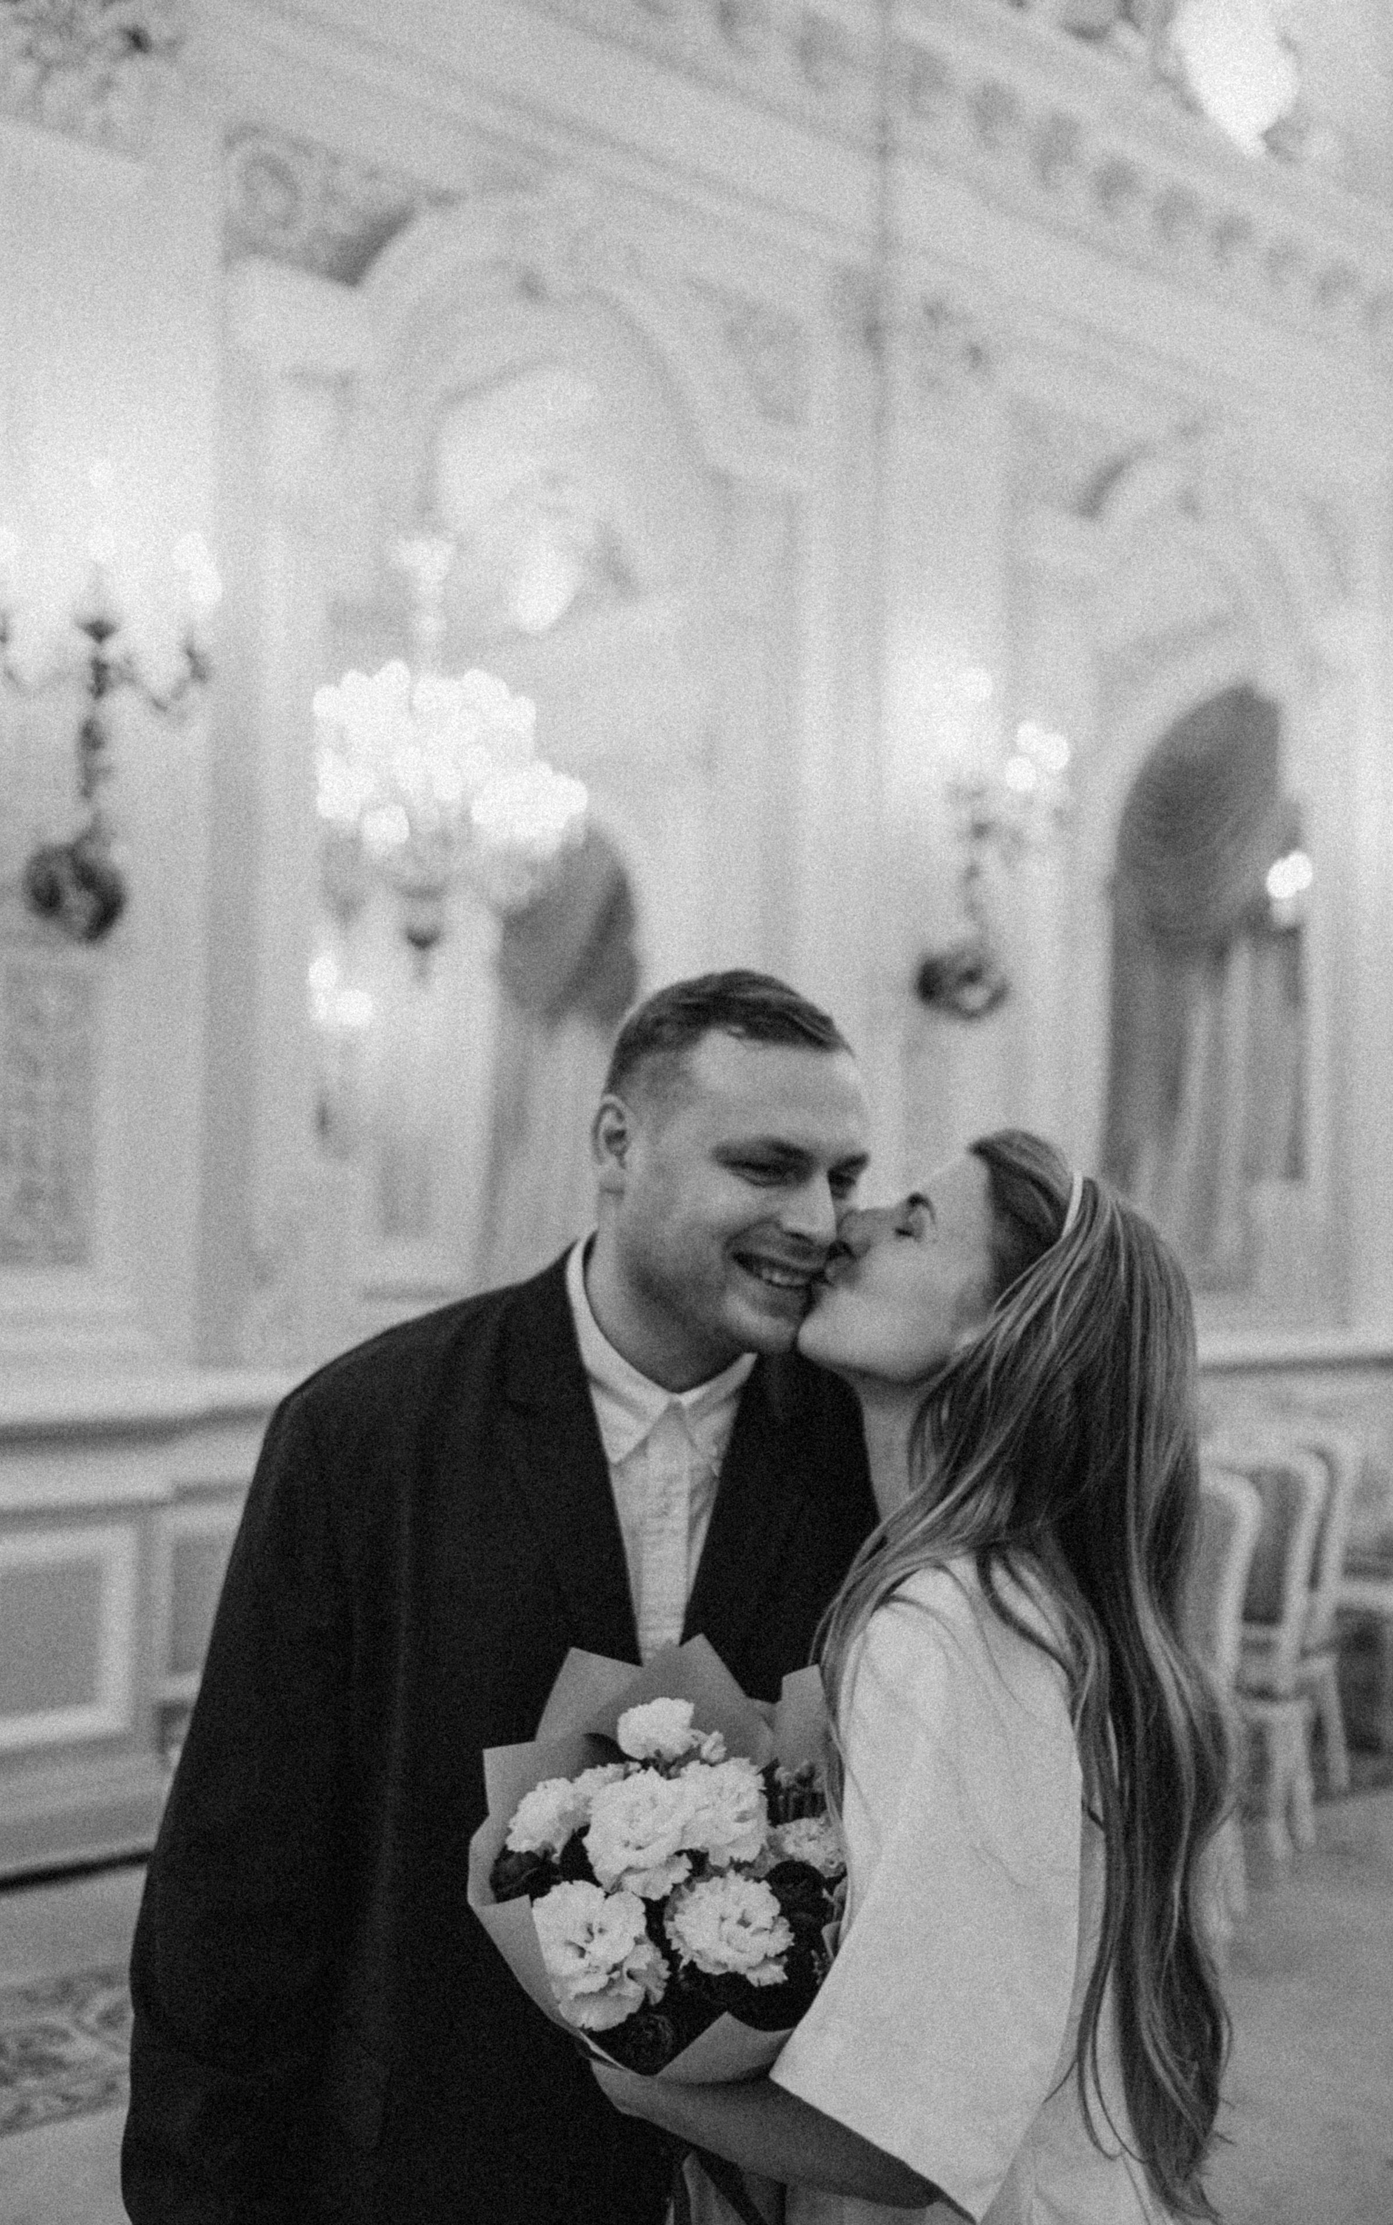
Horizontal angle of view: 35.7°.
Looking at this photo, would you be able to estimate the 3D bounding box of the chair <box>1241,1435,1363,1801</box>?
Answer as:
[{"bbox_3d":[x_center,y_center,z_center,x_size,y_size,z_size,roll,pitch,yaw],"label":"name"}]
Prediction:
[{"bbox_3d":[1.652,1.441,6.384,0.500,1.020,0.560,-1,-4,32],"label":"chair"}]

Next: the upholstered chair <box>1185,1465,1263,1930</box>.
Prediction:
[{"bbox_3d":[1.057,1.359,5.165,0.500,1.020,0.560,-1,-4,32],"label":"upholstered chair"}]

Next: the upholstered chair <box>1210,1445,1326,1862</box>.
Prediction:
[{"bbox_3d":[1.375,1.400,5.780,0.500,1.020,0.560,-1,-4,32],"label":"upholstered chair"}]

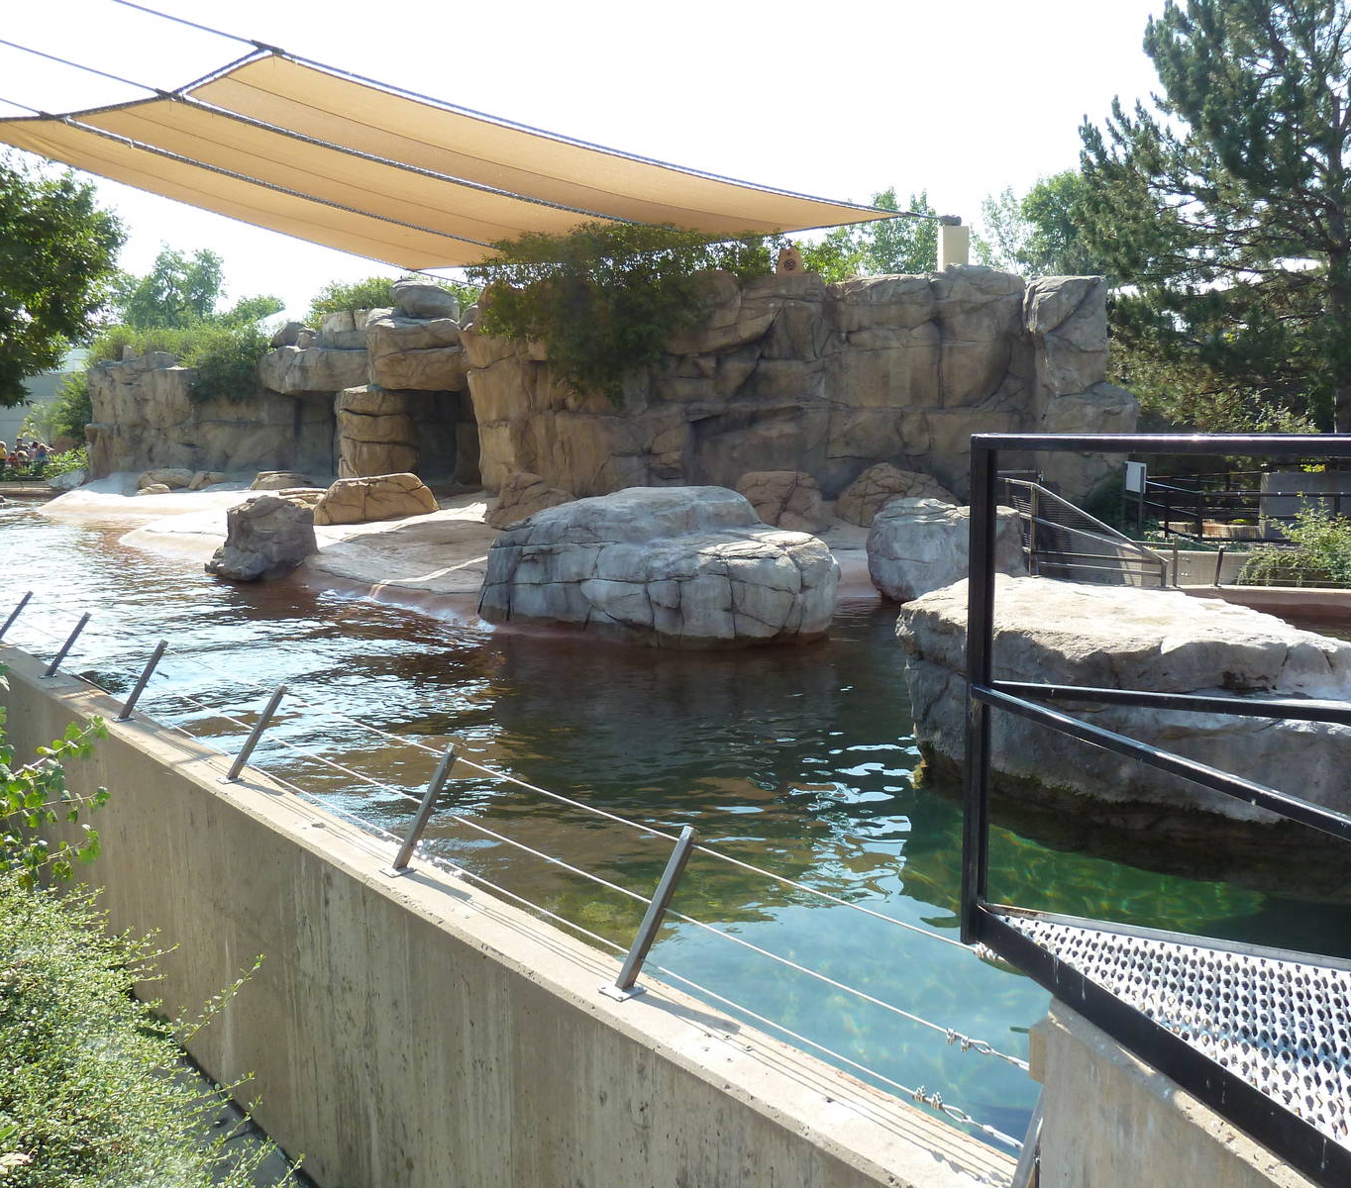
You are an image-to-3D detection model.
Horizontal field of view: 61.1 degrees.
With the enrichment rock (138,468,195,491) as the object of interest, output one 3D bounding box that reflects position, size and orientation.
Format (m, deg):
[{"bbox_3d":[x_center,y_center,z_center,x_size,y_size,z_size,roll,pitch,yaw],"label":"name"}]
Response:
[{"bbox_3d":[-13.777,-3.126,31.000,1.500,0.620,1.100,-3,8,-15],"label":"enrichment rock"}]

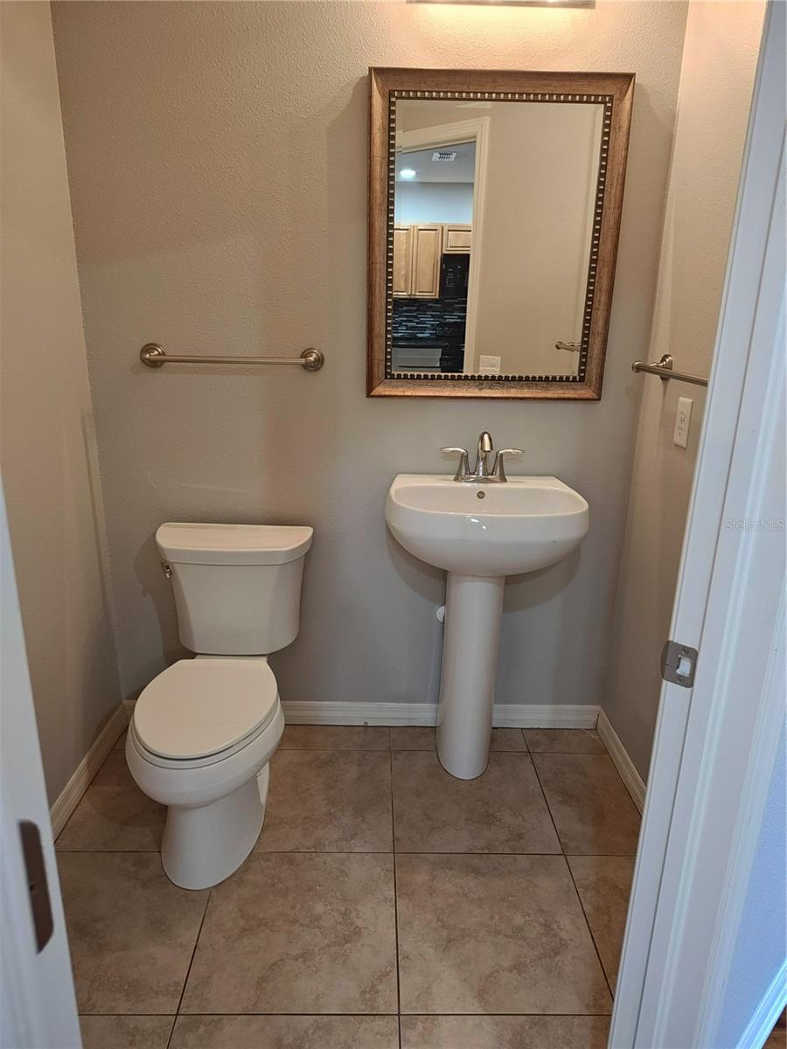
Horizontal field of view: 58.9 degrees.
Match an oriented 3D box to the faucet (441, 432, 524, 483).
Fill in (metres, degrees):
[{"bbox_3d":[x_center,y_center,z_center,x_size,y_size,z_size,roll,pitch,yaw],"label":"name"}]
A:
[{"bbox_3d":[0.258,-0.189,1.992,0.240,0.156,0.145,1,17,-1],"label":"faucet"}]

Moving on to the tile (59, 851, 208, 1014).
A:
[{"bbox_3d":[-0.649,0.908,1.583,0.434,0.010,0.434,1,17,-1],"label":"tile"}]

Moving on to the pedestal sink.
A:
[{"bbox_3d":[0.239,0.335,2.027,0.543,0.868,0.454,1,17,-1],"label":"pedestal sink"}]

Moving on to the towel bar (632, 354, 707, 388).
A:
[{"bbox_3d":[0.700,-0.333,1.591,0.087,0.067,0.680,1,17,-1],"label":"towel bar"}]

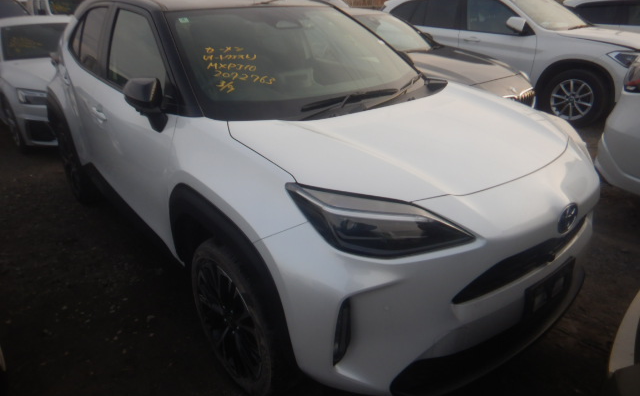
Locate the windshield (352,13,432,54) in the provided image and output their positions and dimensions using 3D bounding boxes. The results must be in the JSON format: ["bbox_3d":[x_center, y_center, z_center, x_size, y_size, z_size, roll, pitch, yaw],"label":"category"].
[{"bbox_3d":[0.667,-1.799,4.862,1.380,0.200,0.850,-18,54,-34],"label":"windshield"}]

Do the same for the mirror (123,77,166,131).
[{"bbox_3d":[-0.708,-0.377,1.791,0.185,0.210,0.145,-19,28,-35],"label":"mirror"}]

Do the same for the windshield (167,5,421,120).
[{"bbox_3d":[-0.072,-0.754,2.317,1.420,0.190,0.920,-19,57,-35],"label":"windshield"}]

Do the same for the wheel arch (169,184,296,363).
[{"bbox_3d":[-0.358,0.242,1.703,0.130,0.510,0.870,-19,28,-35],"label":"wheel arch"}]

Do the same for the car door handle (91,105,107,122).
[{"bbox_3d":[-1.254,-0.477,2.518,0.055,0.050,0.220,-19,28,-35],"label":"car door handle"}]

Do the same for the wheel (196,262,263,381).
[{"bbox_3d":[-0.305,0.460,1.792,0.160,0.480,0.480,-19,28,-35],"label":"wheel"}]

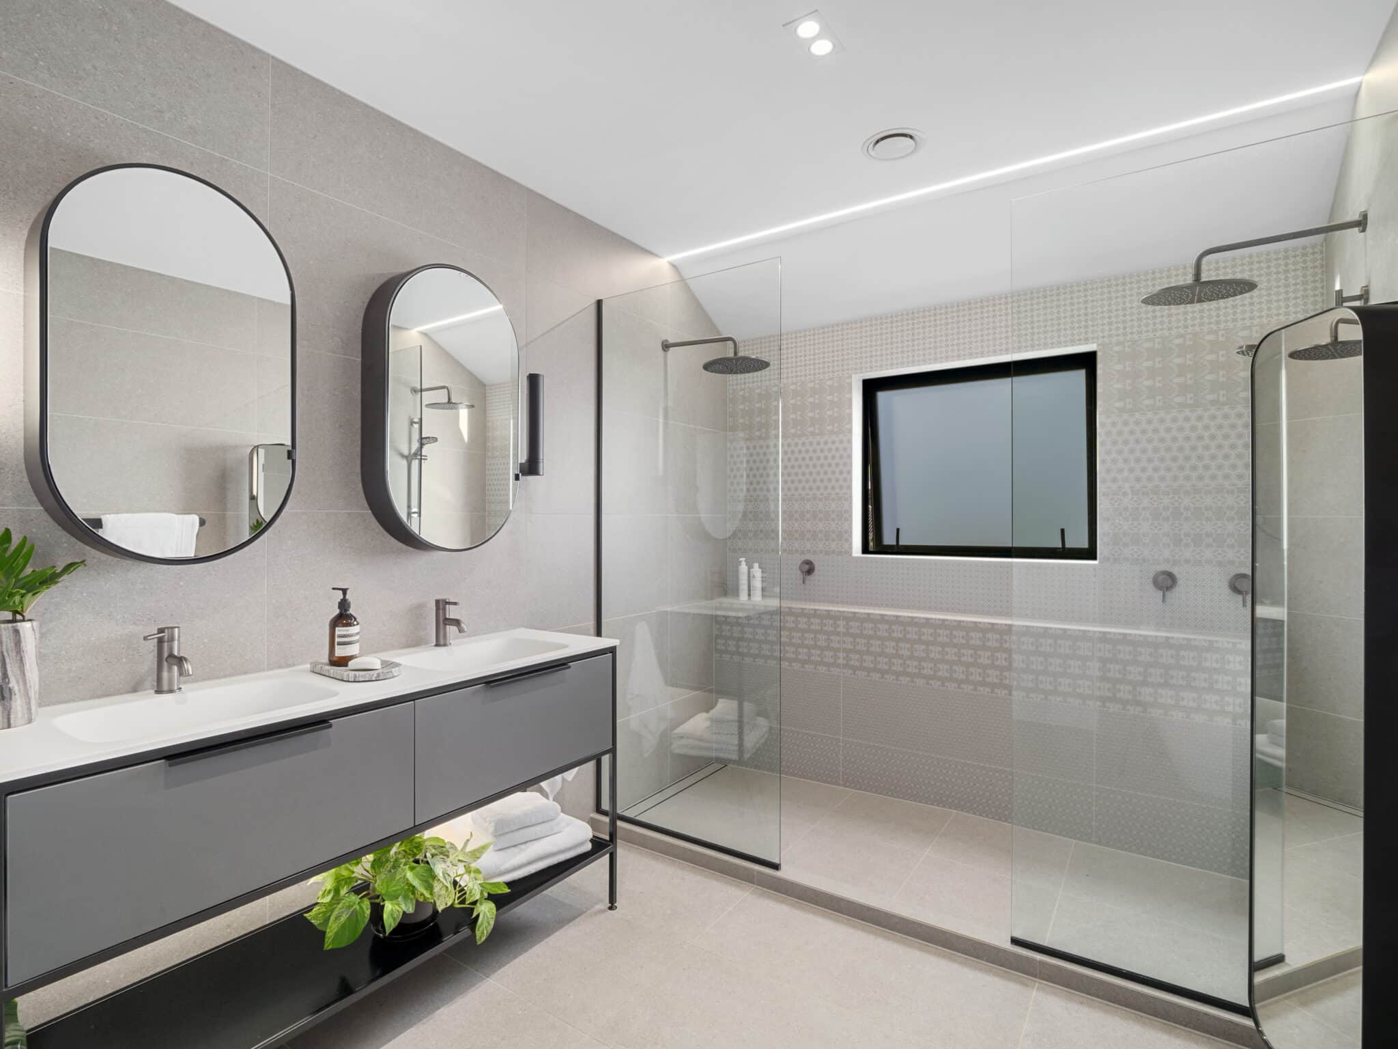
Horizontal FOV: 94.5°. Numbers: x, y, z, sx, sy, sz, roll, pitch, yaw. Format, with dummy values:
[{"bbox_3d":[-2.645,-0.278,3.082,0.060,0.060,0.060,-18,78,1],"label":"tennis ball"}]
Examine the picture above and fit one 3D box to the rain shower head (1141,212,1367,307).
[{"bbox_3d":[1.645,-0.791,1.942,0.512,0.165,0.285,0,0,34],"label":"rain shower head"}]

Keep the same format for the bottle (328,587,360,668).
[{"bbox_3d":[-0.940,0.271,1.714,0.073,0.203,0.072,0,0,-22],"label":"bottle"}]

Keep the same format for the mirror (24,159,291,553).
[{"bbox_3d":[-1.234,-0.355,1.514,0.156,0.887,0.462,0,0,36],"label":"mirror"}]

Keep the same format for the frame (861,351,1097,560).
[{"bbox_3d":[1.292,-0.295,3.068,1.018,0.894,0.100,0,0,32],"label":"frame"}]

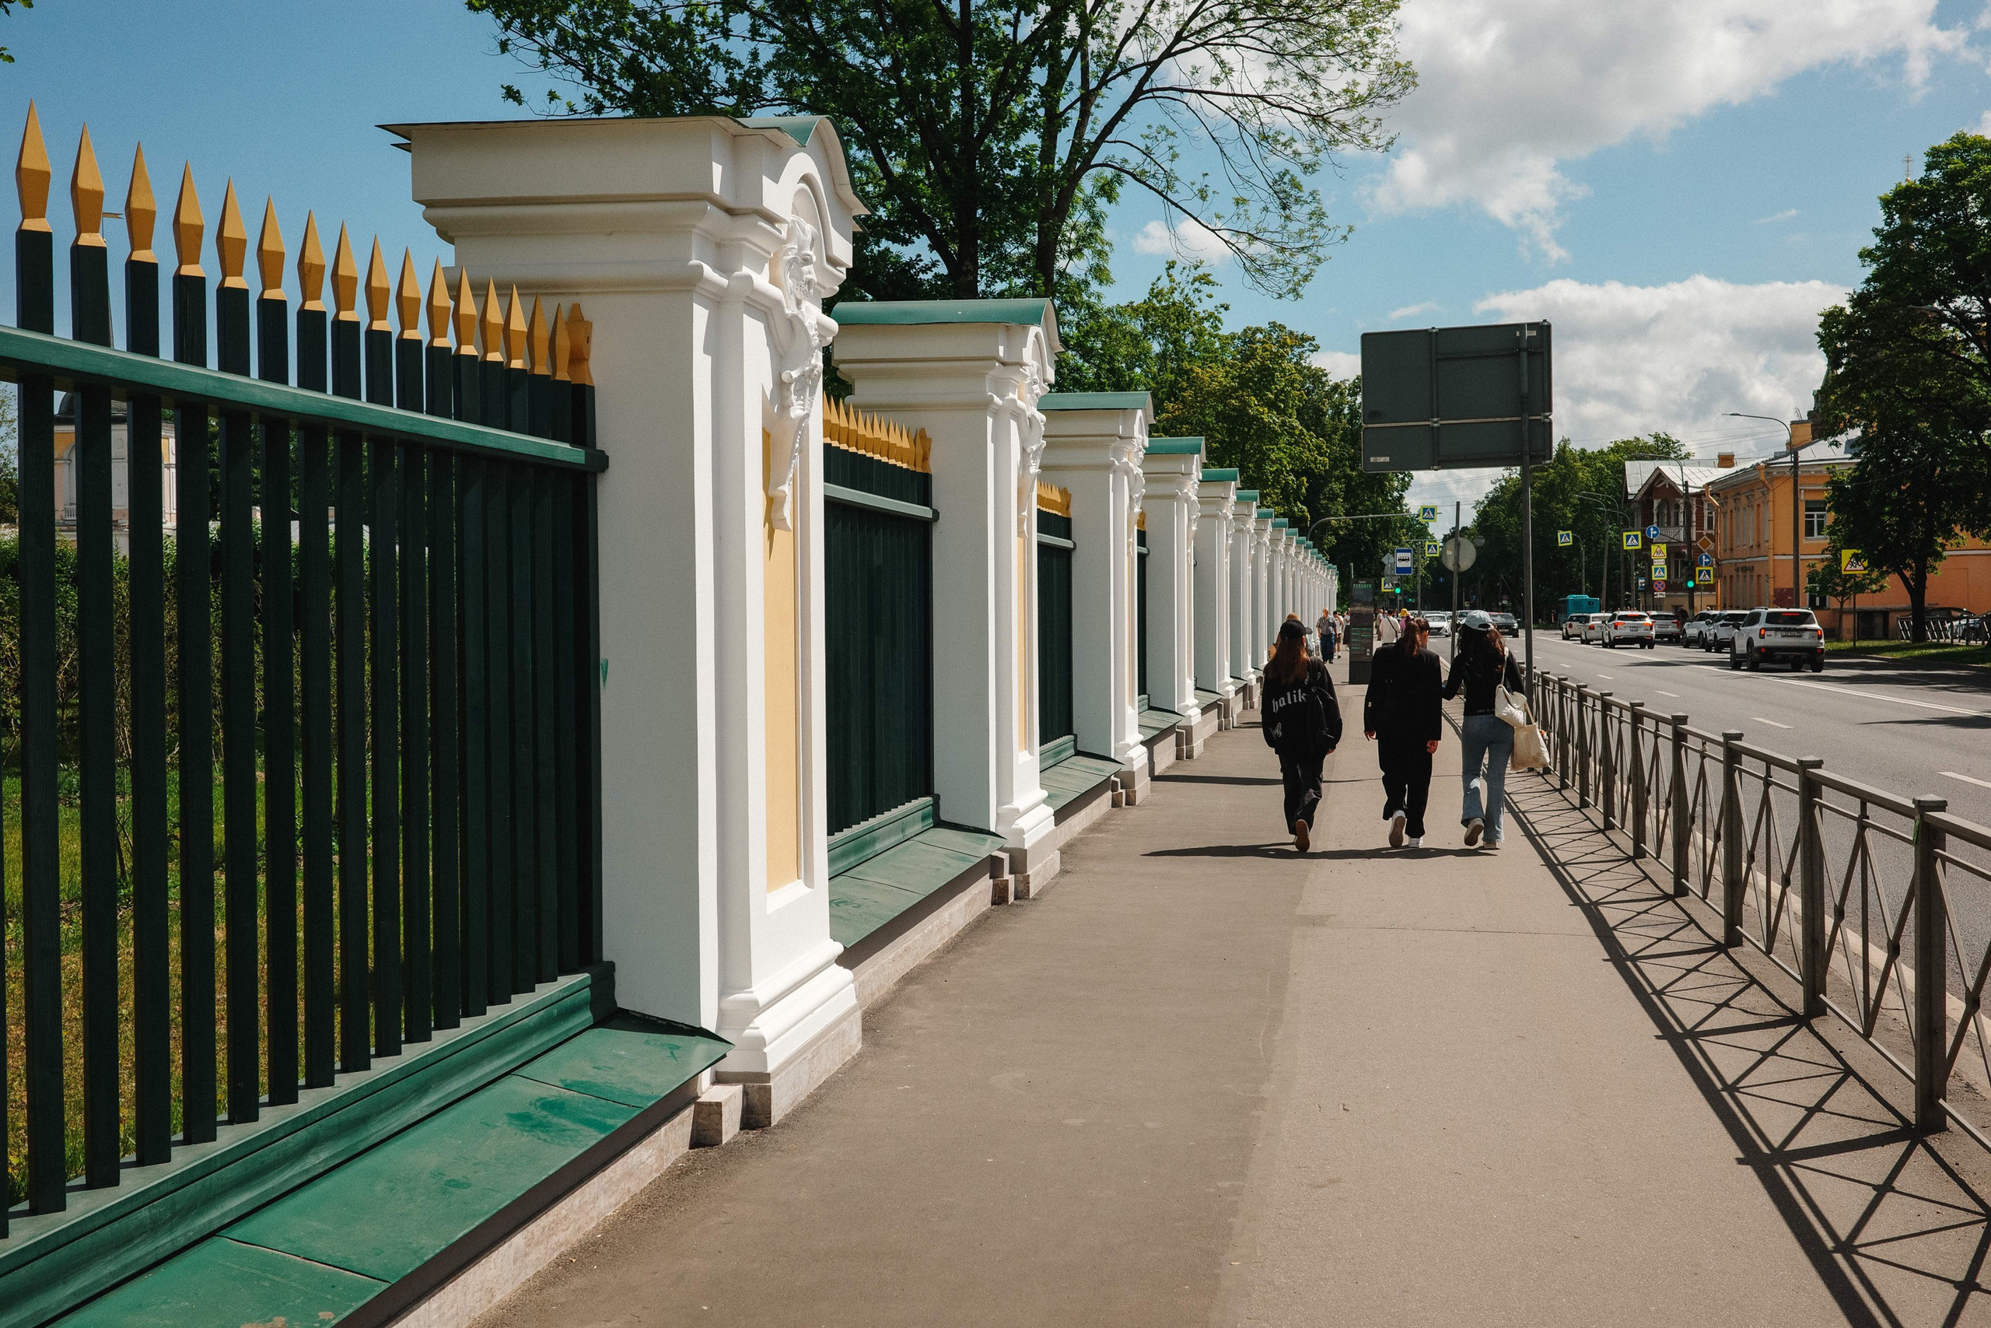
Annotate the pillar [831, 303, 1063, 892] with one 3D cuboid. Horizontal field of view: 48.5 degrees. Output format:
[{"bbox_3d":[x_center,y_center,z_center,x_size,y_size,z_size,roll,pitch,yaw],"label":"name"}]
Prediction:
[{"bbox_3d":[-0.269,-0.447,13.480,1.340,3.537,1.800,0,1,9],"label":"pillar"}]

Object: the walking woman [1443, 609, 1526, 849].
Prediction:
[{"bbox_3d":[3.527,0.471,15.950,0.566,1.726,0.500,0,1,10],"label":"walking woman"}]

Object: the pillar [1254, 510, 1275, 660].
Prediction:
[{"bbox_3d":[4.713,-1.226,42.698,1.340,3.600,1.800,0,1,9],"label":"pillar"}]

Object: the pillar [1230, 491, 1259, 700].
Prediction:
[{"bbox_3d":[3.722,-1.092,36.884,1.340,3.620,1.800,0,1,9],"label":"pillar"}]

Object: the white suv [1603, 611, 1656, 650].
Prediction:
[{"bbox_3d":[28.697,-1.534,100.193,1.840,1.670,4.450,0,1,10],"label":"white suv"}]

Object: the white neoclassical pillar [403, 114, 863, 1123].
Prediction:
[{"bbox_3d":[-1.200,-0.225,8.013,1.340,3.440,1.800,0,1,9],"label":"white neoclassical pillar"}]

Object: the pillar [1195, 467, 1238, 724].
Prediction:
[{"bbox_3d":[2.747,-0.950,31.168,1.340,3.622,1.800,0,1,9],"label":"pillar"}]

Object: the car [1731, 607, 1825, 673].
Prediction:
[{"bbox_3d":[22.661,-0.699,64.306,1.920,1.780,4.680,0,1,10],"label":"car"}]

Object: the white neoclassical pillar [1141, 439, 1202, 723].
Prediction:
[{"bbox_3d":[1.731,-0.791,25.206,1.340,3.597,1.800,0,1,9],"label":"white neoclassical pillar"}]

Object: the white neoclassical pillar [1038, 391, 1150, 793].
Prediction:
[{"bbox_3d":[0.714,-0.605,19.245,1.340,3.525,1.800,0,1,9],"label":"white neoclassical pillar"}]

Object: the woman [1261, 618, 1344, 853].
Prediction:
[{"bbox_3d":[2.194,0.513,15.800,0.582,1.660,0.500,0,1,10],"label":"woman"}]

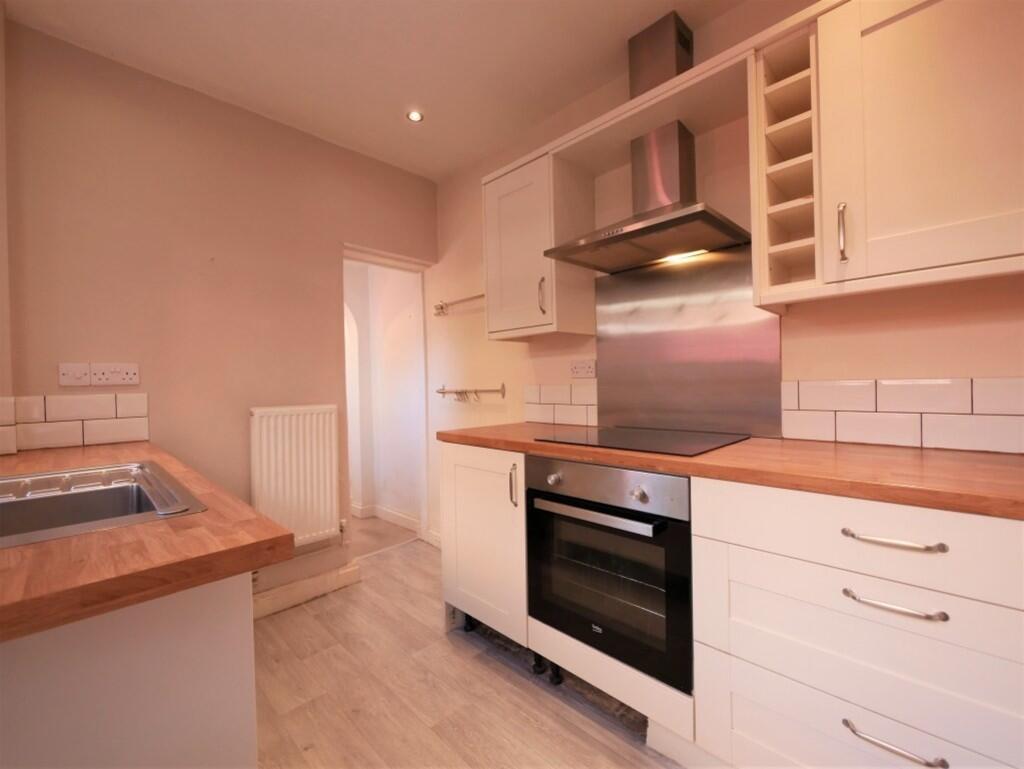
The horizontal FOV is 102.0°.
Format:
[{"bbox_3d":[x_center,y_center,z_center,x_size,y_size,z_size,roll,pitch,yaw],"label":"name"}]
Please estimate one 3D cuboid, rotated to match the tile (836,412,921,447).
[{"bbox_3d":[1.148,0.139,1.303,0.200,0.100,0.010,-1,0,43],"label":"tile"}]

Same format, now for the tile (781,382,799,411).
[{"bbox_3d":[0.980,0.040,1.457,0.049,0.100,0.010,-1,0,43],"label":"tile"}]

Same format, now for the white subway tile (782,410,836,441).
[{"bbox_3d":[1.018,0.141,1.424,0.149,0.100,0.010,-1,0,43],"label":"white subway tile"}]

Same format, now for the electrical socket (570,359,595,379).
[{"bbox_3d":[0.358,-0.074,2.048,0.145,0.087,0.011,-1,0,44],"label":"electrical socket"}]

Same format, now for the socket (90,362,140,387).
[{"bbox_3d":[-1.670,-0.041,1.747,0.148,0.088,0.014,-1,0,-43],"label":"socket"}]

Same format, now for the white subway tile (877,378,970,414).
[{"bbox_3d":[1.211,0.034,1.224,0.198,0.101,0.009,-1,0,44],"label":"white subway tile"}]

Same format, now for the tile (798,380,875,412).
[{"bbox_3d":[1.067,0.037,1.365,0.199,0.101,0.009,-1,0,44],"label":"tile"}]

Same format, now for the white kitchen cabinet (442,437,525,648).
[{"bbox_3d":[0.071,0.643,1.919,0.499,0.793,0.575,-1,0,43],"label":"white kitchen cabinet"}]

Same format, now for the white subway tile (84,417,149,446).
[{"bbox_3d":[-1.697,0.198,1.781,0.009,0.104,0.199,-1,0,44],"label":"white subway tile"}]

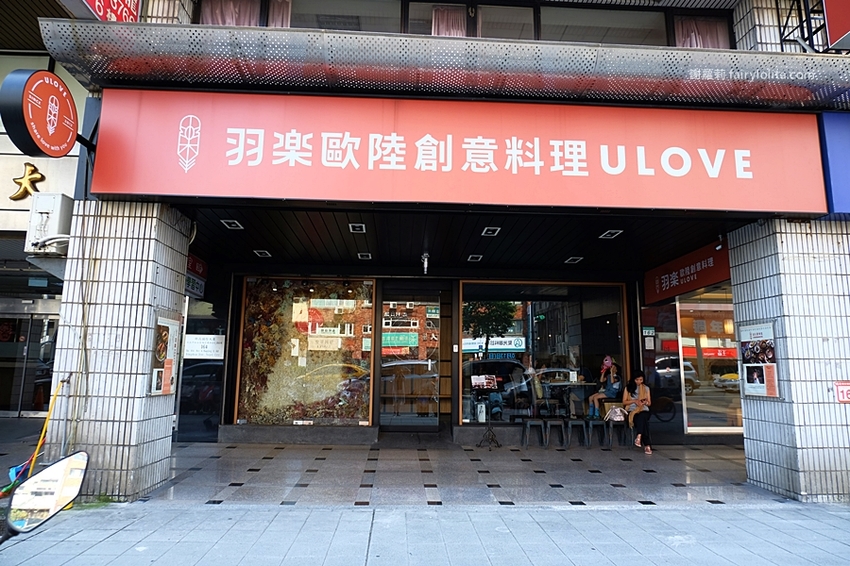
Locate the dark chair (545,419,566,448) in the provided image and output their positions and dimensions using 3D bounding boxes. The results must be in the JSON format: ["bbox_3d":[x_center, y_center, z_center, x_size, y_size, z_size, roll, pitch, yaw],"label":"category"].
[{"bbox_3d":[2.135,2.499,8.991,0.330,0.450,0.330,1,-9,-2],"label":"dark chair"}]

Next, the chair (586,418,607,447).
[{"bbox_3d":[2.824,2.513,9.020,0.330,0.450,0.330,1,-9,-2],"label":"chair"}]

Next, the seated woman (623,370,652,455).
[{"bbox_3d":[3.531,2.109,8.966,0.480,1.280,0.620,1,-9,-2],"label":"seated woman"}]

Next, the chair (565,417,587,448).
[{"bbox_3d":[2.496,2.507,9.007,0.330,0.450,0.330,1,-9,-2],"label":"chair"}]

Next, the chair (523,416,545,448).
[{"bbox_3d":[1.798,2.492,8.977,0.330,0.450,0.330,1,-9,-2],"label":"chair"}]

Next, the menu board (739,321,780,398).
[{"bbox_3d":[4.016,0.931,6.527,0.030,0.855,0.620,1,-9,-3],"label":"menu board"}]

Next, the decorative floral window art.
[{"bbox_3d":[-2.004,1.152,9.224,2.220,2.430,0.080,1,-9,-2],"label":"decorative floral window art"}]

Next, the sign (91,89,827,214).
[{"bbox_3d":[0.498,-1.440,6.139,8.060,1.200,0.240,1,-9,-2],"label":"sign"}]

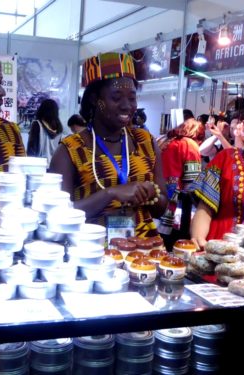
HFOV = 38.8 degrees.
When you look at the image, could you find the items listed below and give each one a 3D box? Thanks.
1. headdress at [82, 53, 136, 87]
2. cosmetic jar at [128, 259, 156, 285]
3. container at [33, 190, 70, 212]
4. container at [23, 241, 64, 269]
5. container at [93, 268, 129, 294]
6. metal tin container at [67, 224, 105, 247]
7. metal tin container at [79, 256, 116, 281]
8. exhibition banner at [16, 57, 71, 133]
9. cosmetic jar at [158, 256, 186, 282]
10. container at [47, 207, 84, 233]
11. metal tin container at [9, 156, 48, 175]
[{"bbox_3d":[-0.046,-0.432,1.270,0.190,0.105,0.195,-3,8,0],"label":"headdress"},{"bbox_3d":[0.059,0.217,0.926,0.074,0.060,0.074,3,8,0],"label":"cosmetic jar"},{"bbox_3d":[-0.170,0.032,0.835,0.087,0.039,0.087,3,7,0],"label":"container"},{"bbox_3d":[-0.181,0.155,0.805,0.087,0.039,0.087,3,7,0],"label":"container"},{"bbox_3d":[-0.028,0.233,0.871,0.087,0.039,0.087,3,7,0],"label":"container"},{"bbox_3d":[-0.083,0.115,0.831,0.090,0.039,0.090,3,8,0],"label":"metal tin container"},{"bbox_3d":[-0.059,0.194,0.841,0.090,0.039,0.090,3,8,0],"label":"metal tin container"},{"bbox_3d":[-1.028,-1.227,4.600,0.730,1.000,0.010,2,8,-9],"label":"exhibition banner"},{"bbox_3d":[0.139,0.218,0.949,0.074,0.060,0.074,3,8,0],"label":"cosmetic jar"},{"bbox_3d":[-0.132,0.076,0.822,0.090,0.039,0.090,3,8,0],"label":"container"},{"bbox_3d":[-0.230,-0.053,0.855,0.087,0.039,0.087,3,7,0],"label":"metal tin container"}]

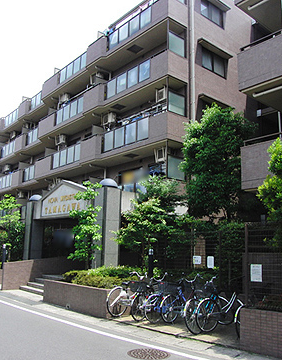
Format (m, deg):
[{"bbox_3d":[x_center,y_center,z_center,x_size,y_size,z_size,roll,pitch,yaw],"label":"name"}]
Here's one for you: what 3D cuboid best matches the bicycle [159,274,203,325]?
[{"bbox_3d":[1.127,2.967,9.070,1.800,1.080,0.570,11,-15,-41],"label":"bicycle"}]

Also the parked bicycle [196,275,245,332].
[{"bbox_3d":[1.891,2.794,8.135,1.800,1.080,0.570,10,-14,-37],"label":"parked bicycle"}]

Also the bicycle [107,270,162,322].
[{"bbox_3d":[-0.202,3.078,9.745,1.800,1.080,0.570,12,-16,-43],"label":"bicycle"}]

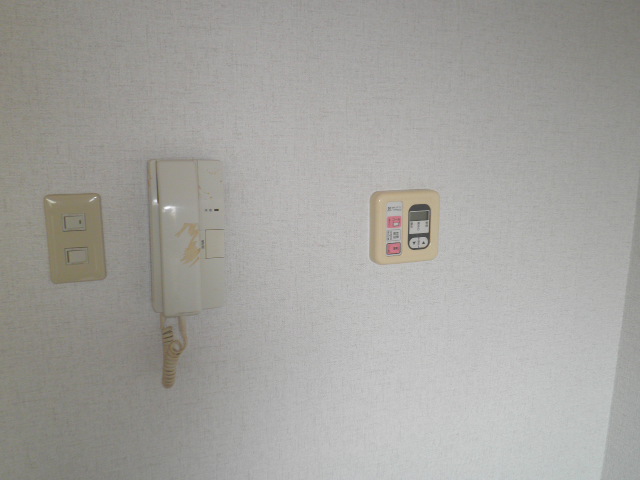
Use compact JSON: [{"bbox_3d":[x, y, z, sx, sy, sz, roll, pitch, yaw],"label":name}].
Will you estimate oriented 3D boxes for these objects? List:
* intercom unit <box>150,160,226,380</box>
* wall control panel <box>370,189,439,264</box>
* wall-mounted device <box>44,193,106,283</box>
[{"bbox_3d":[-0.185,0.054,0.684,0.101,0.330,0.055,-2,10,-19],"label":"intercom unit"},{"bbox_3d":[0.143,-0.021,0.802,0.121,0.121,0.022,-2,10,-19],"label":"wall control panel"},{"bbox_3d":[-0.330,0.000,0.649,0.070,0.120,0.011,-2,10,-19],"label":"wall-mounted device"}]

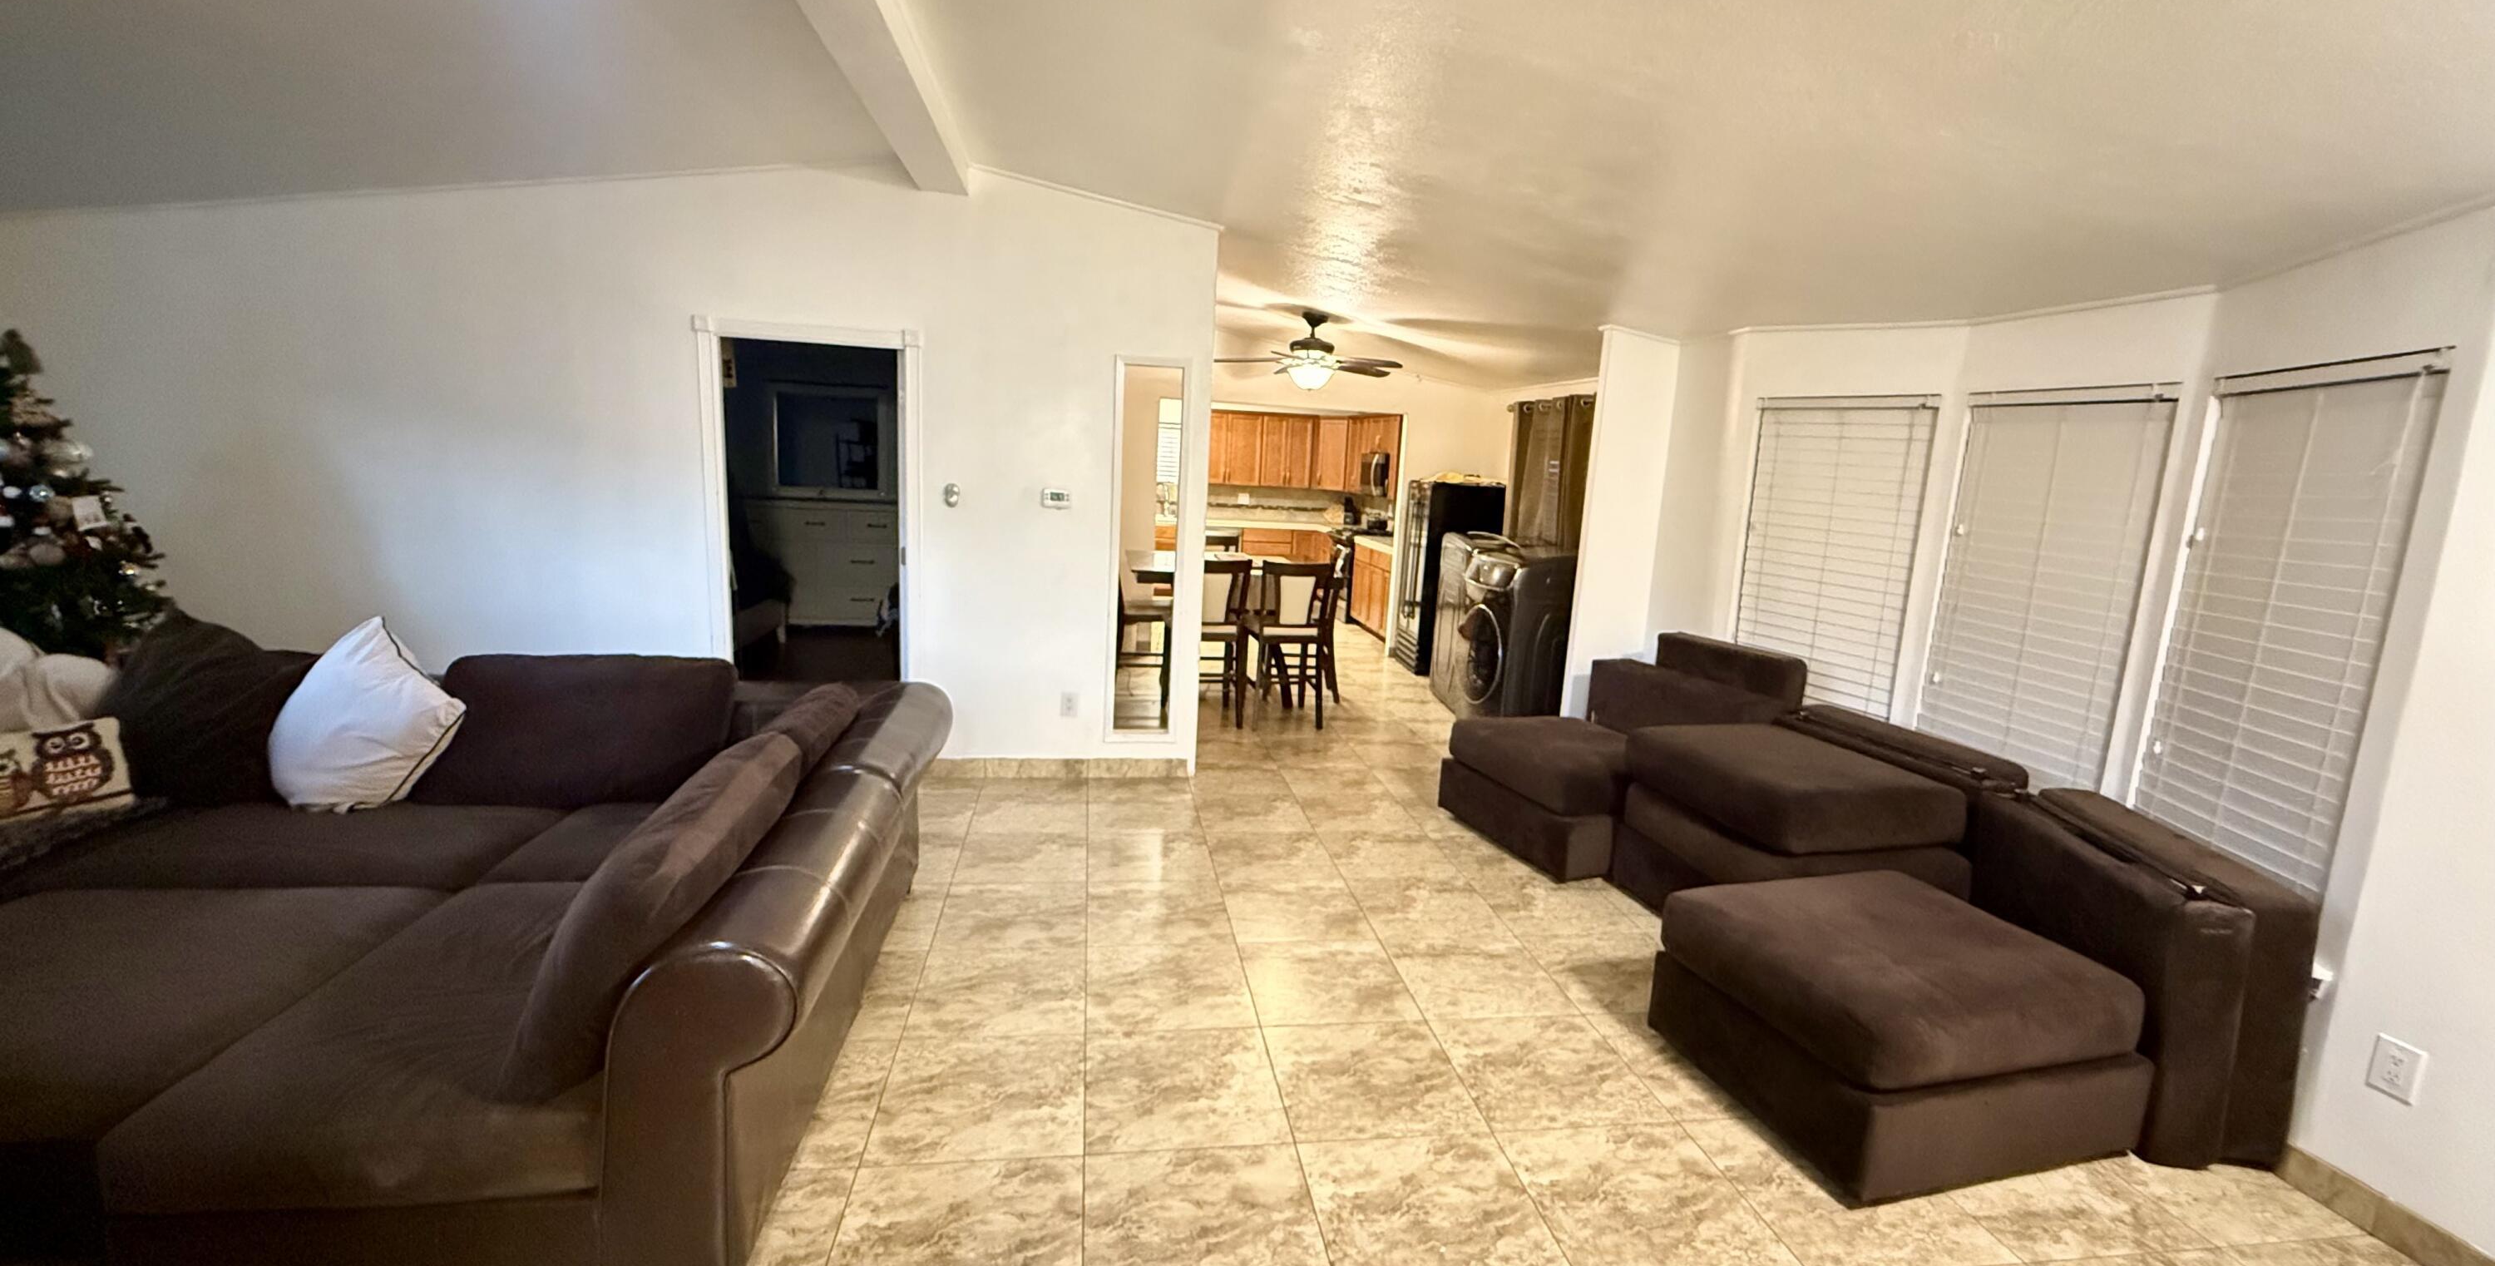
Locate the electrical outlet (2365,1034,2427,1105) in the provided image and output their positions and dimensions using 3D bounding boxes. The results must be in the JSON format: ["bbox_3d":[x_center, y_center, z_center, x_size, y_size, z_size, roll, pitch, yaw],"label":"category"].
[{"bbox_3d":[2.639,1.003,2.314,0.010,0.121,0.077,1,10,-9],"label":"electrical outlet"}]

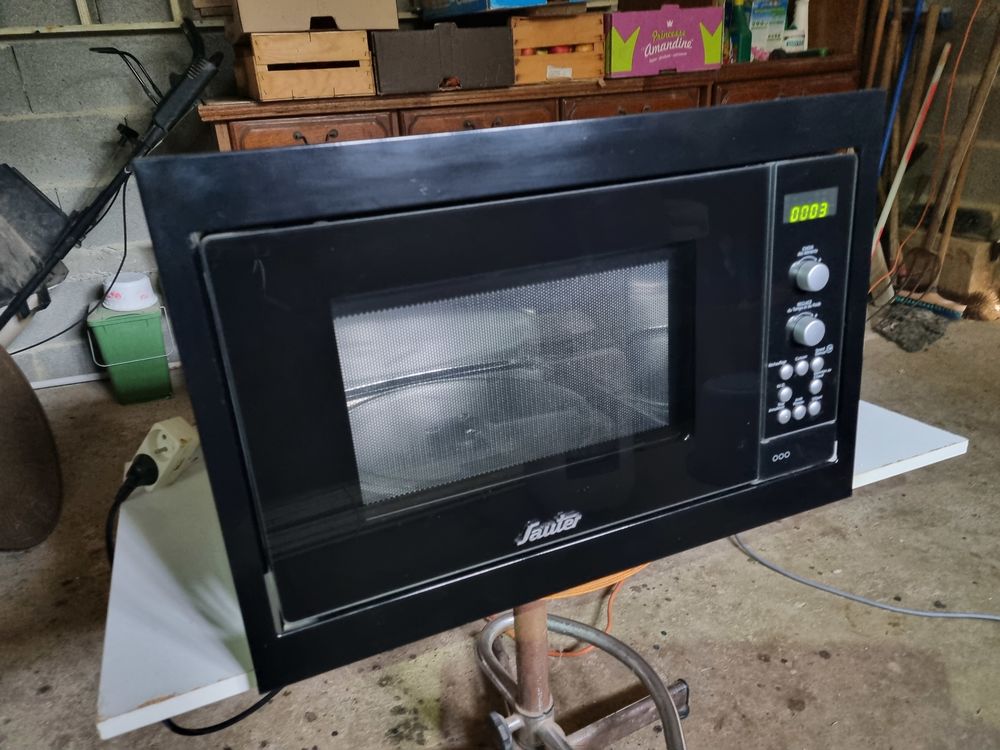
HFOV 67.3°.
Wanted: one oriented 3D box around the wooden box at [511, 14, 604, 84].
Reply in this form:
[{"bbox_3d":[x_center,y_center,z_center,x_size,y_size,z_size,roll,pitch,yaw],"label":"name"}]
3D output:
[{"bbox_3d":[0.102,-1.050,2.434,0.302,0.183,0.420,-12,25,-18],"label":"wooden box"}]

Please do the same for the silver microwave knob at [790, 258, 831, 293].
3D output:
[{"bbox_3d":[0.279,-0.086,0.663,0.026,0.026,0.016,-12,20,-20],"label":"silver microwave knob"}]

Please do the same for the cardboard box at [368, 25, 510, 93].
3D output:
[{"bbox_3d":[-0.208,-0.954,2.271,0.407,0.167,0.300,-12,25,-18],"label":"cardboard box"}]

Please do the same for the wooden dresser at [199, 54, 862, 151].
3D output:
[{"bbox_3d":[0.179,-0.602,2.671,2.198,0.847,0.490,-12,25,-18],"label":"wooden dresser"}]

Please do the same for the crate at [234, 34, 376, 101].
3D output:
[{"bbox_3d":[-0.576,-0.907,2.207,0.309,0.166,0.430,-12,25,-18],"label":"crate"}]

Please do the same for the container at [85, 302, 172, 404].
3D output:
[{"bbox_3d":[-1.138,-0.076,2.370,0.210,0.290,0.230,-12,25,-18],"label":"container"}]

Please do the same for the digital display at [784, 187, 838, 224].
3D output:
[{"bbox_3d":[0.269,-0.147,0.652,0.060,0.024,0.006,-12,20,-20],"label":"digital display"}]

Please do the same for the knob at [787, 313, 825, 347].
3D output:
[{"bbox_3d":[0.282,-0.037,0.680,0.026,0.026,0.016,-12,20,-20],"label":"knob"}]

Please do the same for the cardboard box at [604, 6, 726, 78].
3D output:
[{"bbox_3d":[0.479,-1.111,2.502,0.412,0.196,0.300,-12,25,-18],"label":"cardboard box"}]

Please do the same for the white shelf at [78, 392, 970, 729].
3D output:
[{"bbox_3d":[0.020,0.105,0.928,0.901,0.017,0.505,-12,20,-20],"label":"white shelf"}]

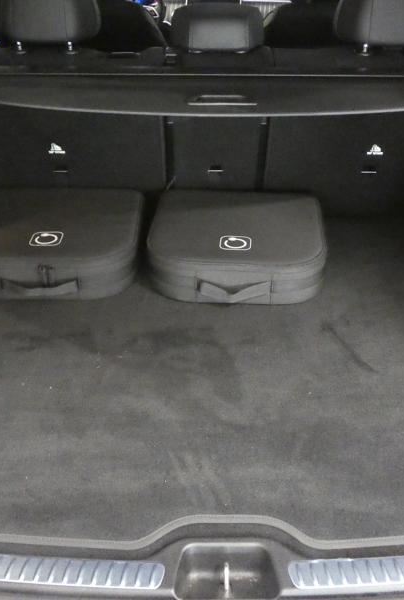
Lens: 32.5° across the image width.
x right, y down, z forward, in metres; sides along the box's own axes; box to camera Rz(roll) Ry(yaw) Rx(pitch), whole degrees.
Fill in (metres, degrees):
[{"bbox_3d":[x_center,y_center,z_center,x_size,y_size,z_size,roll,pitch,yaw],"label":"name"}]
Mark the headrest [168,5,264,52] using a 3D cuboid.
[{"bbox_3d":[0.036,-0.597,1.522,0.210,0.112,0.095,1,38,1],"label":"headrest"}]

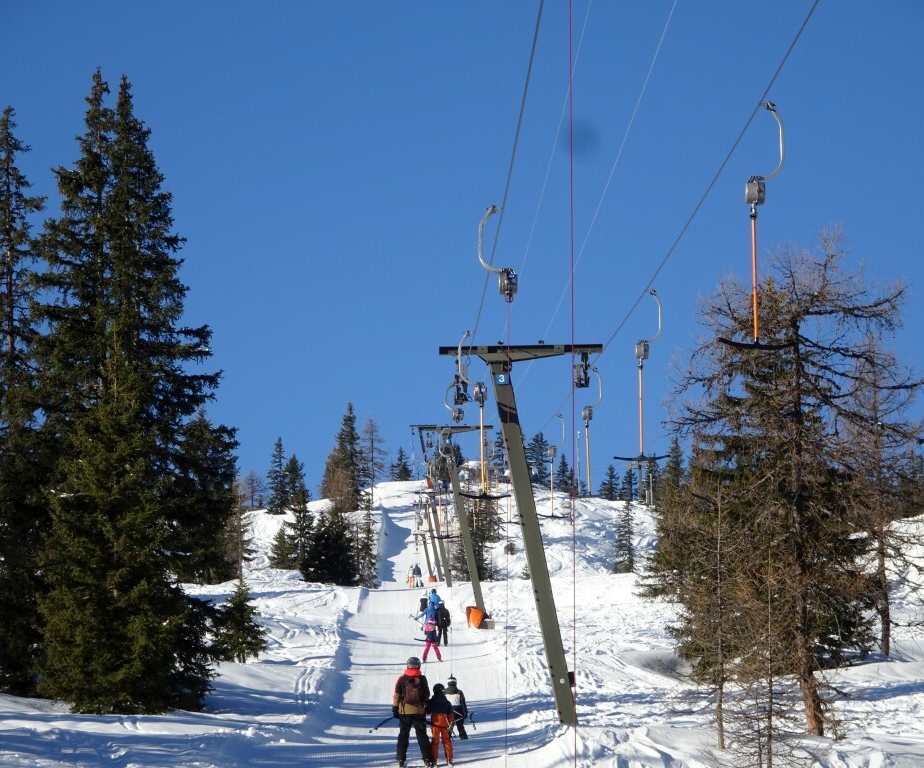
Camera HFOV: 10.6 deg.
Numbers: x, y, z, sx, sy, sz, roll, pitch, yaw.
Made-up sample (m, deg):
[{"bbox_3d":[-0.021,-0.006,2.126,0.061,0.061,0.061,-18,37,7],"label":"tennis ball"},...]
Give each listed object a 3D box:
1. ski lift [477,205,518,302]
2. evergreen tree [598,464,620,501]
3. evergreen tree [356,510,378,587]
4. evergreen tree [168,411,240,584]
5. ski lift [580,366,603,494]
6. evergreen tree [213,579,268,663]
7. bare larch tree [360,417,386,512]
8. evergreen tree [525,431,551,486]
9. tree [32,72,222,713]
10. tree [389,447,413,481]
[{"bbox_3d":[0.379,-1.392,53.000,0.448,1.061,0.400,-1,-10,0],"label":"ski lift"},{"bbox_3d":[18.402,12.288,620.000,2.745,4.560,2.745,-1,-10,0],"label":"evergreen tree"},{"bbox_3d":[-6.465,11.254,340.000,1.505,5.279,1.505,-1,-10,0],"label":"evergreen tree"},{"bbox_3d":[-12.435,5.481,240.000,3.477,8.531,3.477,-1,-10,0],"label":"evergreen tree"},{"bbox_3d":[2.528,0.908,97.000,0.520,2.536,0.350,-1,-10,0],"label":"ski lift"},{"bbox_3d":[-6.240,6.662,140.000,1.578,2.402,1.578,-1,-10,0],"label":"evergreen tree"},{"bbox_3d":[-9.545,8.372,530.000,2.986,10.394,2.986,-1,-10,0],"label":"bare larch tree"},{"bbox_3d":[9.115,8.995,600.000,3.139,6.864,3.139,-1,-10,0],"label":"evergreen tree"},{"bbox_3d":[-6.798,0.173,101.000,3.861,13.205,3.861,-1,-10,0],"label":"tree"},{"bbox_3d":[-7.548,9.918,620.000,2.745,4.306,2.745,-1,-10,0],"label":"tree"}]

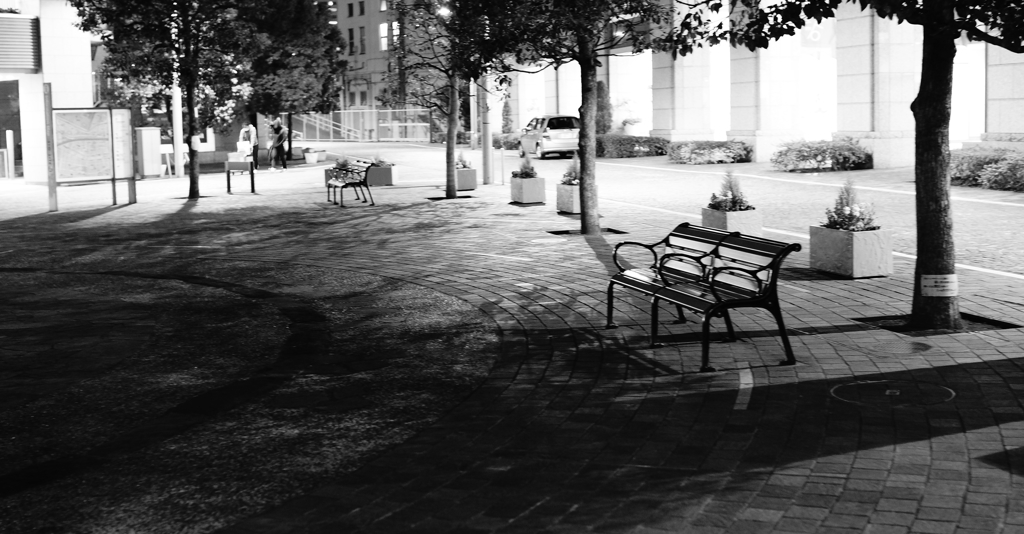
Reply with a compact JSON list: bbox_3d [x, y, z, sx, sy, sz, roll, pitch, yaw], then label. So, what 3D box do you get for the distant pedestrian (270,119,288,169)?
[{"bbox_3d":[-7.528,-3.929,41.057,0.480,1.694,0.550,-7,9,-41],"label":"distant pedestrian"}]

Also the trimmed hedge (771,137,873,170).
[{"bbox_3d":[8.057,-2.883,33.128,2.512,0.760,0.850,-3,7,-17],"label":"trimmed hedge"}]

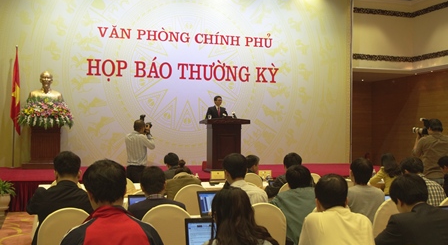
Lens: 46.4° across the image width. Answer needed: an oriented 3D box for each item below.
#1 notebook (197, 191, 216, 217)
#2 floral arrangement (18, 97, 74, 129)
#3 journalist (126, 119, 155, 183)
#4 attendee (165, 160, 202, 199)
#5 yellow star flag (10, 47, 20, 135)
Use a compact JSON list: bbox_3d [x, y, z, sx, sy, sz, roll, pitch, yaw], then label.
[{"bbox_3d":[-0.001,0.674,4.173,0.335,0.220,0.355,1,-1,-16],"label":"notebook"},{"bbox_3d":[-4.030,-0.211,11.850,1.200,0.730,0.620,1,-1,-17],"label":"floral arrangement"},{"bbox_3d":[-1.310,0.779,8.085,0.460,1.630,0.430,0,-1,30],"label":"journalist"},{"bbox_3d":[-0.425,0.972,5.165,0.450,1.200,0.700,1,-1,-17],"label":"attendee"},{"bbox_3d":[-4.826,-0.741,12.100,0.240,2.080,0.200,1,-1,-19],"label":"yellow star flag"}]

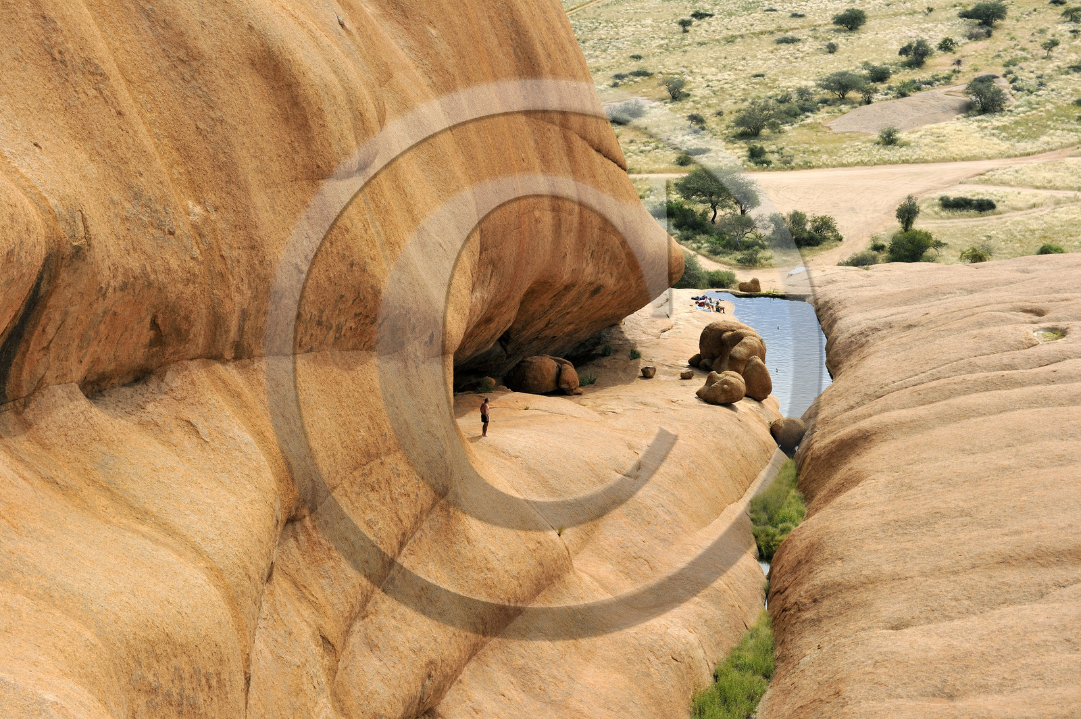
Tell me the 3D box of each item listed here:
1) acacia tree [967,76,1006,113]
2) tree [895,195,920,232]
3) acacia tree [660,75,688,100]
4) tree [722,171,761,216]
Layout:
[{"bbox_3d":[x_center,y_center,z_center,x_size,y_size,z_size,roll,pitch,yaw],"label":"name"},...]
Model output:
[{"bbox_3d":[65.430,-38.860,307.540,5.710,5.260,5.530,0,13,0],"label":"acacia tree"},{"bbox_3d":[35.880,-14.240,204.670,2.340,3.580,2.270,0,13,0],"label":"tree"},{"bbox_3d":[20.640,-41.940,324.440,4.480,3.700,4.340,0,13,0],"label":"acacia tree"},{"bbox_3d":[22.110,-18.010,230.470,4.370,5.040,4.240,0,14,0],"label":"tree"}]

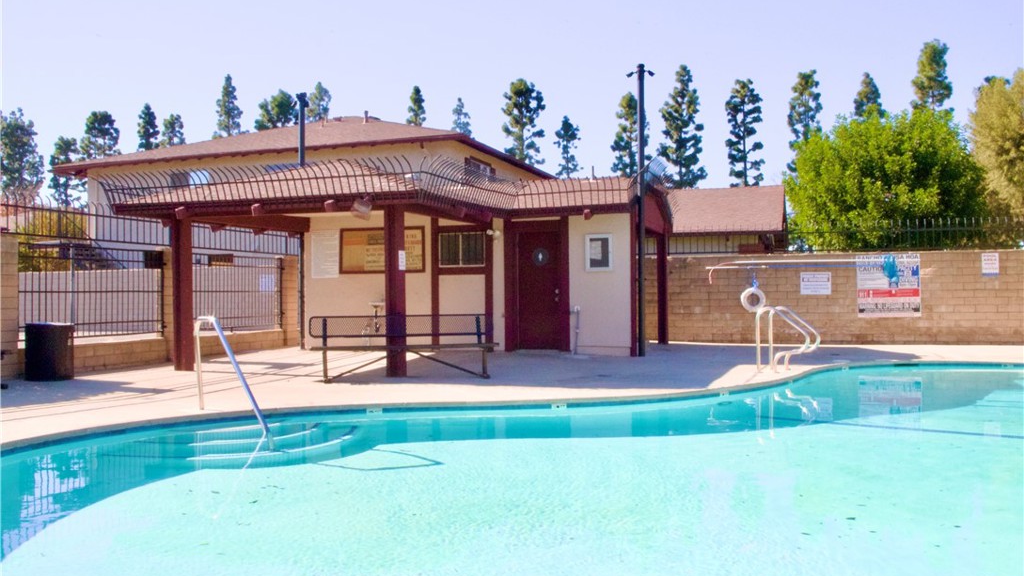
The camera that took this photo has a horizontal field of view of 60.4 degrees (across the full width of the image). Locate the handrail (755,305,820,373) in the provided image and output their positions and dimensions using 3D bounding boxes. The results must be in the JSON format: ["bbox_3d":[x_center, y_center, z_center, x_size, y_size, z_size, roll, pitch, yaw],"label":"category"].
[{"bbox_3d":[3.757,0.699,12.018,0.730,0.880,0.550,0,0,23],"label":"handrail"}]

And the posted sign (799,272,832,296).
[{"bbox_3d":[6.152,-0.085,17.793,0.590,0.450,0.020,0,0,17],"label":"posted sign"}]

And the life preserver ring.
[{"bbox_3d":[4.966,0.260,18.081,0.510,0.510,0.110,0,0,17],"label":"life preserver ring"}]

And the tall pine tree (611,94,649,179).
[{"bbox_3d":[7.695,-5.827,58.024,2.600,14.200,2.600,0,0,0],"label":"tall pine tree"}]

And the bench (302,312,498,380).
[{"bbox_3d":[-1.378,0.763,11.381,2.420,0.820,0.560,0,0,-10],"label":"bench"}]

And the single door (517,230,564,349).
[{"bbox_3d":[0.490,0.044,15.388,0.820,2.080,0.060,0,0,17],"label":"single door"}]

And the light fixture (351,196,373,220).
[{"bbox_3d":[-1.885,-1.010,11.043,0.240,0.270,0.240,0,0,17],"label":"light fixture"}]

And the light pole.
[{"bbox_3d":[2.207,-1.330,15.040,0.480,4.980,0.160,0,0,17],"label":"light pole"}]

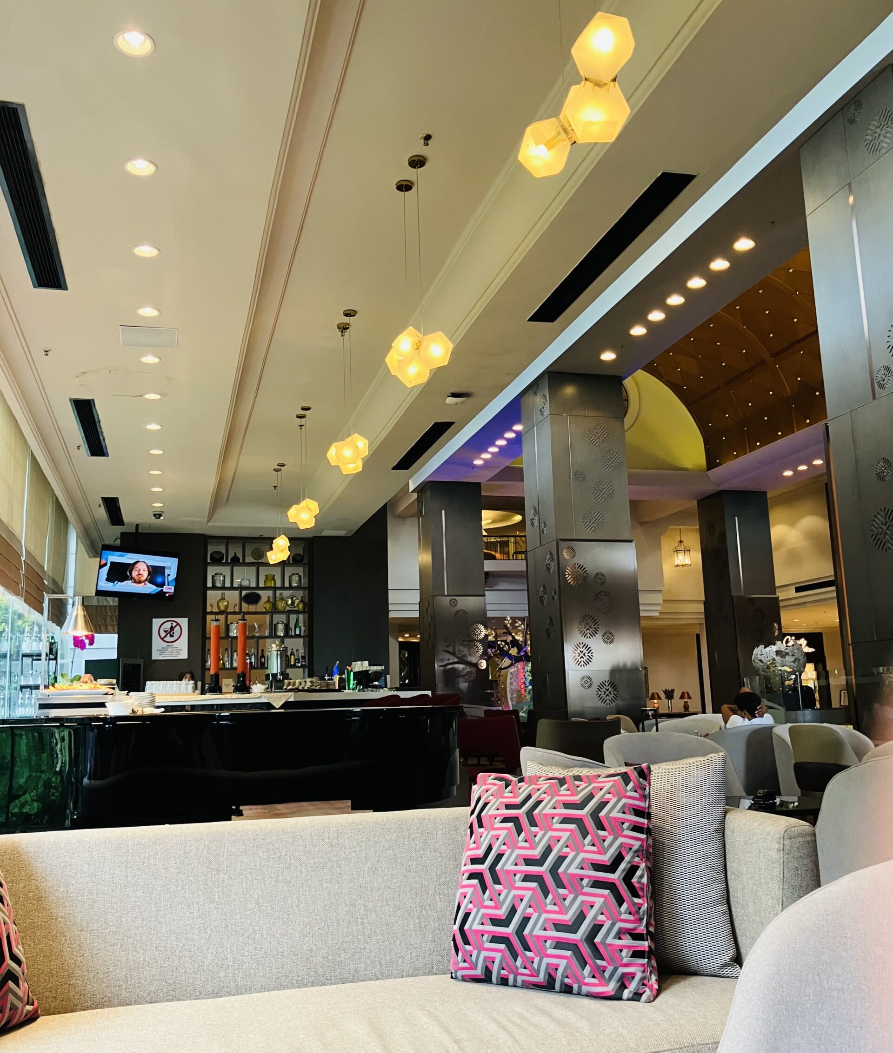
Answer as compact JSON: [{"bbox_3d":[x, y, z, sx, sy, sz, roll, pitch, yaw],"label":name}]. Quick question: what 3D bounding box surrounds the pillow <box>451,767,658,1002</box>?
[{"bbox_3d":[0.234,0.768,2.123,0.465,0.465,0.150,-12,-33,33],"label":"pillow"}]

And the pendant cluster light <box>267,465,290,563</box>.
[{"bbox_3d":[-2.376,-0.175,13.678,0.380,1.391,0.450,1,-11,-16],"label":"pendant cluster light"}]

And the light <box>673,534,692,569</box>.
[{"bbox_3d":[4.179,0.453,17.037,0.330,0.600,0.330,1,-11,-16],"label":"light"}]

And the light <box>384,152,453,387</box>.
[{"bbox_3d":[-0.199,-1.613,6.139,0.430,1.460,0.450,1,-11,-16],"label":"light"}]

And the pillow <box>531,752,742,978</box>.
[{"bbox_3d":[0.412,0.774,2.225,0.480,0.480,0.150,-8,-29,21],"label":"pillow"}]

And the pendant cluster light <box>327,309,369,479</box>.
[{"bbox_3d":[-0.870,-1.173,8.484,0.390,1.426,0.450,1,-11,-16],"label":"pendant cluster light"}]

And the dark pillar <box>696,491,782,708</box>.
[{"bbox_3d":[4.317,1.494,13.943,0.790,3.946,0.760,1,-11,-16],"label":"dark pillar"}]

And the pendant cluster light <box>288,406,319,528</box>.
[{"bbox_3d":[-1.650,-0.671,11.131,0.390,1.395,0.450,1,-11,-16],"label":"pendant cluster light"}]

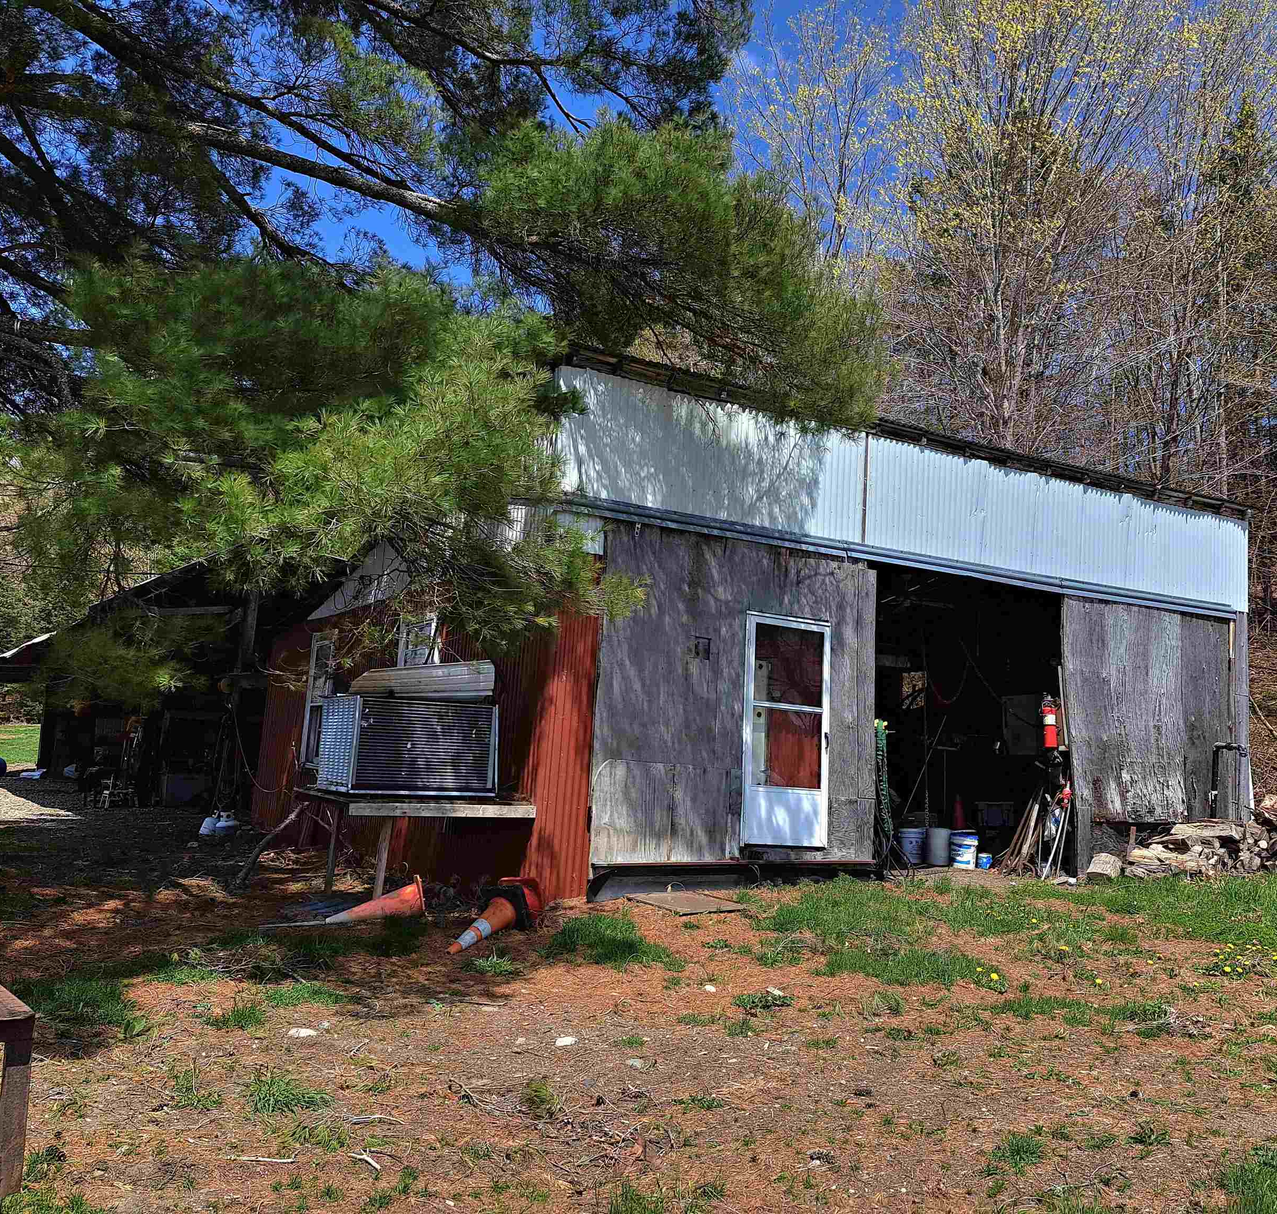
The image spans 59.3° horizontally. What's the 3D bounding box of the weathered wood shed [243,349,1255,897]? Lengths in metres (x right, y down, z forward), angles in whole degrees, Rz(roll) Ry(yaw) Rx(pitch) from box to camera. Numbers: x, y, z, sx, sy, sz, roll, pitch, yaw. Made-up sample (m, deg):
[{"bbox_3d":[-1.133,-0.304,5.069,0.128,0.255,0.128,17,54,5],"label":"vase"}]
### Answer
[{"bbox_3d":[1.200,1.050,14.950,9.500,4.500,8.500,8,-10,-30],"label":"weathered wood shed"}]

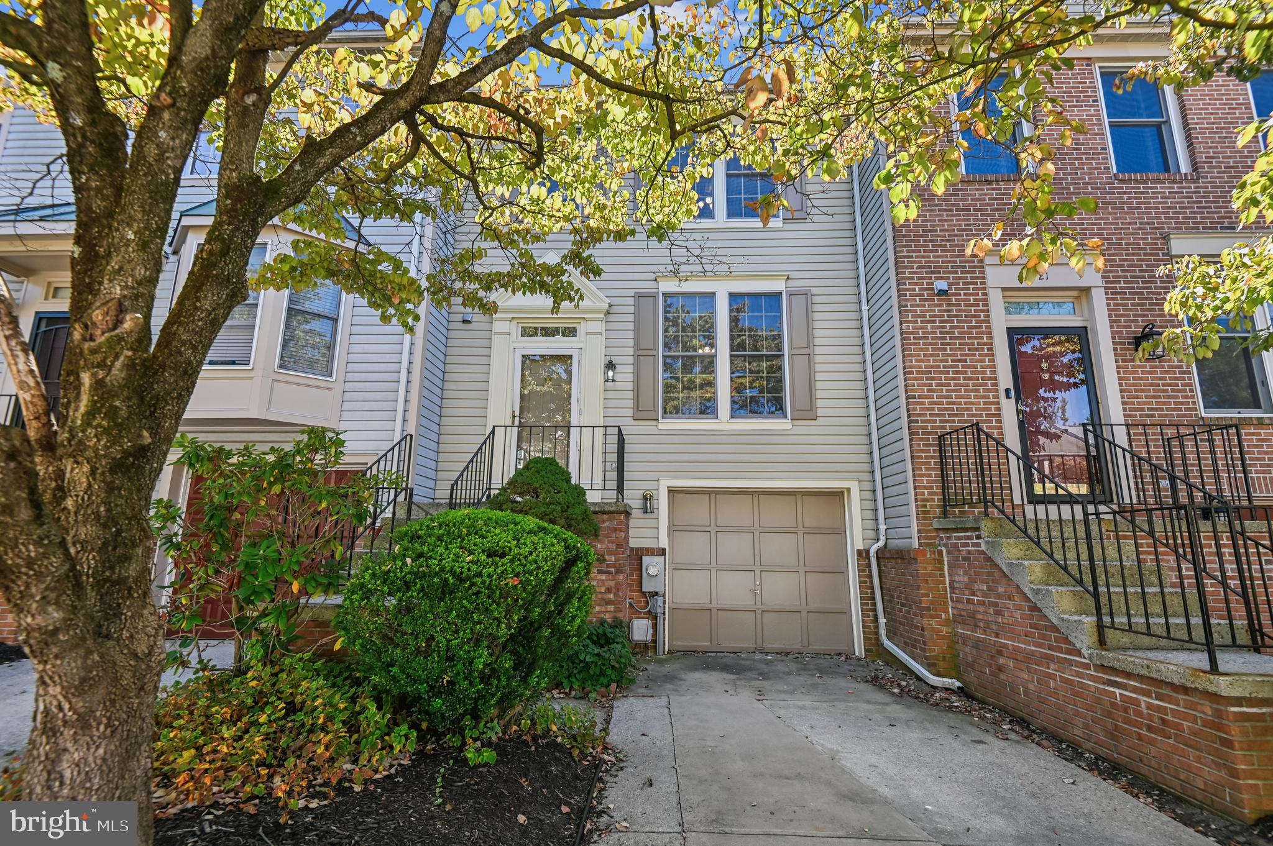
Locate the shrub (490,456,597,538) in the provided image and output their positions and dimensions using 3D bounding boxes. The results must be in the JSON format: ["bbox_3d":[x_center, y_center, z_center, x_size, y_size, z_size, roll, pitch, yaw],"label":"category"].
[{"bbox_3d":[-1.031,1.373,6.048,1.280,2.020,1.200,0,-11,3],"label":"shrub"}]

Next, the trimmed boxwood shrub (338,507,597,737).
[{"bbox_3d":[-1.258,1.465,4.305,1.900,1.560,1.750,0,-11,3],"label":"trimmed boxwood shrub"}]

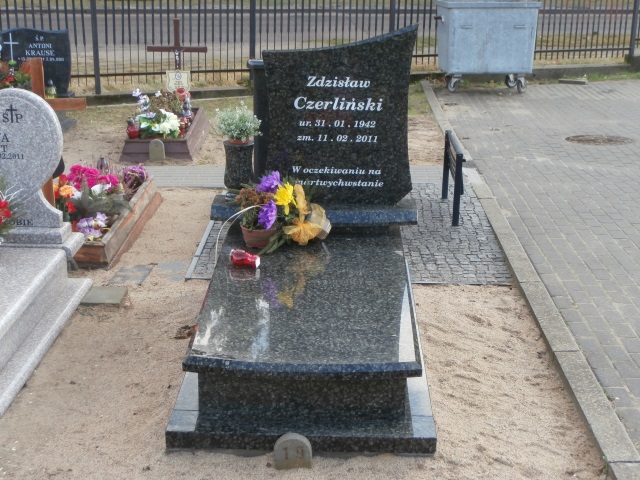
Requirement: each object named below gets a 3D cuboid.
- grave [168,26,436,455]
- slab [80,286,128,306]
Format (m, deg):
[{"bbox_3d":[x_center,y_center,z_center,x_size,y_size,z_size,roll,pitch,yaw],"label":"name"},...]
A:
[{"bbox_3d":[-0.038,-0.166,4.495,1.000,1.343,1.905,1,18,1],"label":"grave"},{"bbox_3d":[-1.119,0.306,5.437,0.220,0.040,0.250,1,18,0],"label":"slab"}]

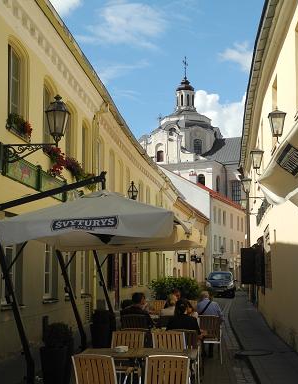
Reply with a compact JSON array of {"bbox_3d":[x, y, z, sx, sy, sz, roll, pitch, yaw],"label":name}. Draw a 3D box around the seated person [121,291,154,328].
[{"bbox_3d":[-0.161,2.448,12.003,0.560,1.270,0.820,-2,-7,15],"label":"seated person"}]

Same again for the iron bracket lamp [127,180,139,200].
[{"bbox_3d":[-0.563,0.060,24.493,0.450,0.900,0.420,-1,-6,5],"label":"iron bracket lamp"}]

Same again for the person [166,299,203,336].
[{"bbox_3d":[0.511,2.257,9.964,0.520,1.290,0.750,-1,-6,8],"label":"person"}]

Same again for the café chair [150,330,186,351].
[{"bbox_3d":[0.340,2.253,8.501,0.460,0.880,0.550,2,-7,-17],"label":"café chair"}]

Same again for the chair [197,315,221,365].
[{"bbox_3d":[1.113,2.616,11.795,0.460,0.880,0.550,-1,-6,9],"label":"chair"}]

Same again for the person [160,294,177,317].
[{"bbox_3d":[0.458,2.457,11.924,0.480,1.230,0.800,-2,-6,12],"label":"person"}]

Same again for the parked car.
[{"bbox_3d":[4.621,5.863,41.912,1.800,1.600,4.300,-1,-6,10],"label":"parked car"}]

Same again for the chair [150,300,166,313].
[{"bbox_3d":[0.226,3.246,17.099,0.490,0.870,0.560,0,-6,4],"label":"chair"}]

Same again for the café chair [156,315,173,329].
[{"bbox_3d":[0.375,2.611,11.721,0.460,0.880,0.550,-1,-6,6],"label":"café chair"}]

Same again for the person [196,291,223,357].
[{"bbox_3d":[1.167,2.545,12.699,0.520,1.310,0.850,0,-6,0],"label":"person"}]

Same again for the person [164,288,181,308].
[{"bbox_3d":[0.549,2.733,14.288,0.480,1.280,0.780,0,-6,0],"label":"person"}]

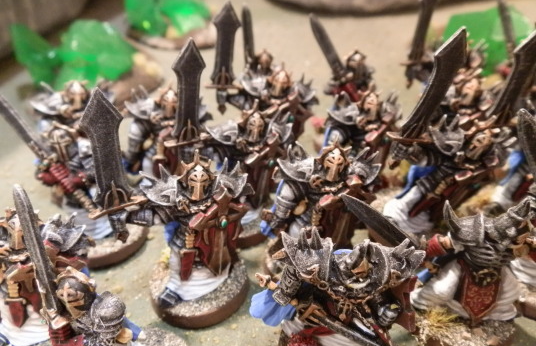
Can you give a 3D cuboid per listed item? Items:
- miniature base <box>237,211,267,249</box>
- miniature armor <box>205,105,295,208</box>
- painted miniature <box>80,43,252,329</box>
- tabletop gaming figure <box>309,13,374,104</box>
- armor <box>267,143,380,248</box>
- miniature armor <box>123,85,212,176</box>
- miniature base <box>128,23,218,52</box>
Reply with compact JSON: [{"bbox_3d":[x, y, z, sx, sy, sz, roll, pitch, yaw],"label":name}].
[{"bbox_3d":[-0.011,0.015,0.156,0.030,0.005,0.030,-3,33,0],"label":"miniature base"},{"bbox_3d":[-0.005,-0.004,0.140,0.028,0.037,0.022,-5,33,-3],"label":"miniature armor"},{"bbox_3d":[-0.025,0.007,0.113,0.043,0.066,0.032,-6,33,-4],"label":"painted miniature"},{"bbox_3d":[0.034,-0.035,0.178,0.035,0.061,0.032,3,33,10],"label":"tabletop gaming figure"},{"bbox_3d":[0.015,0.009,0.124,0.033,0.047,0.031,-2,33,2],"label":"armor"},{"bbox_3d":[-0.037,-0.011,0.161,0.034,0.047,0.031,-6,33,-5],"label":"miniature armor"},{"bbox_3d":[-0.078,-0.121,0.372,0.080,0.008,0.076,-3,33,0],"label":"miniature base"}]

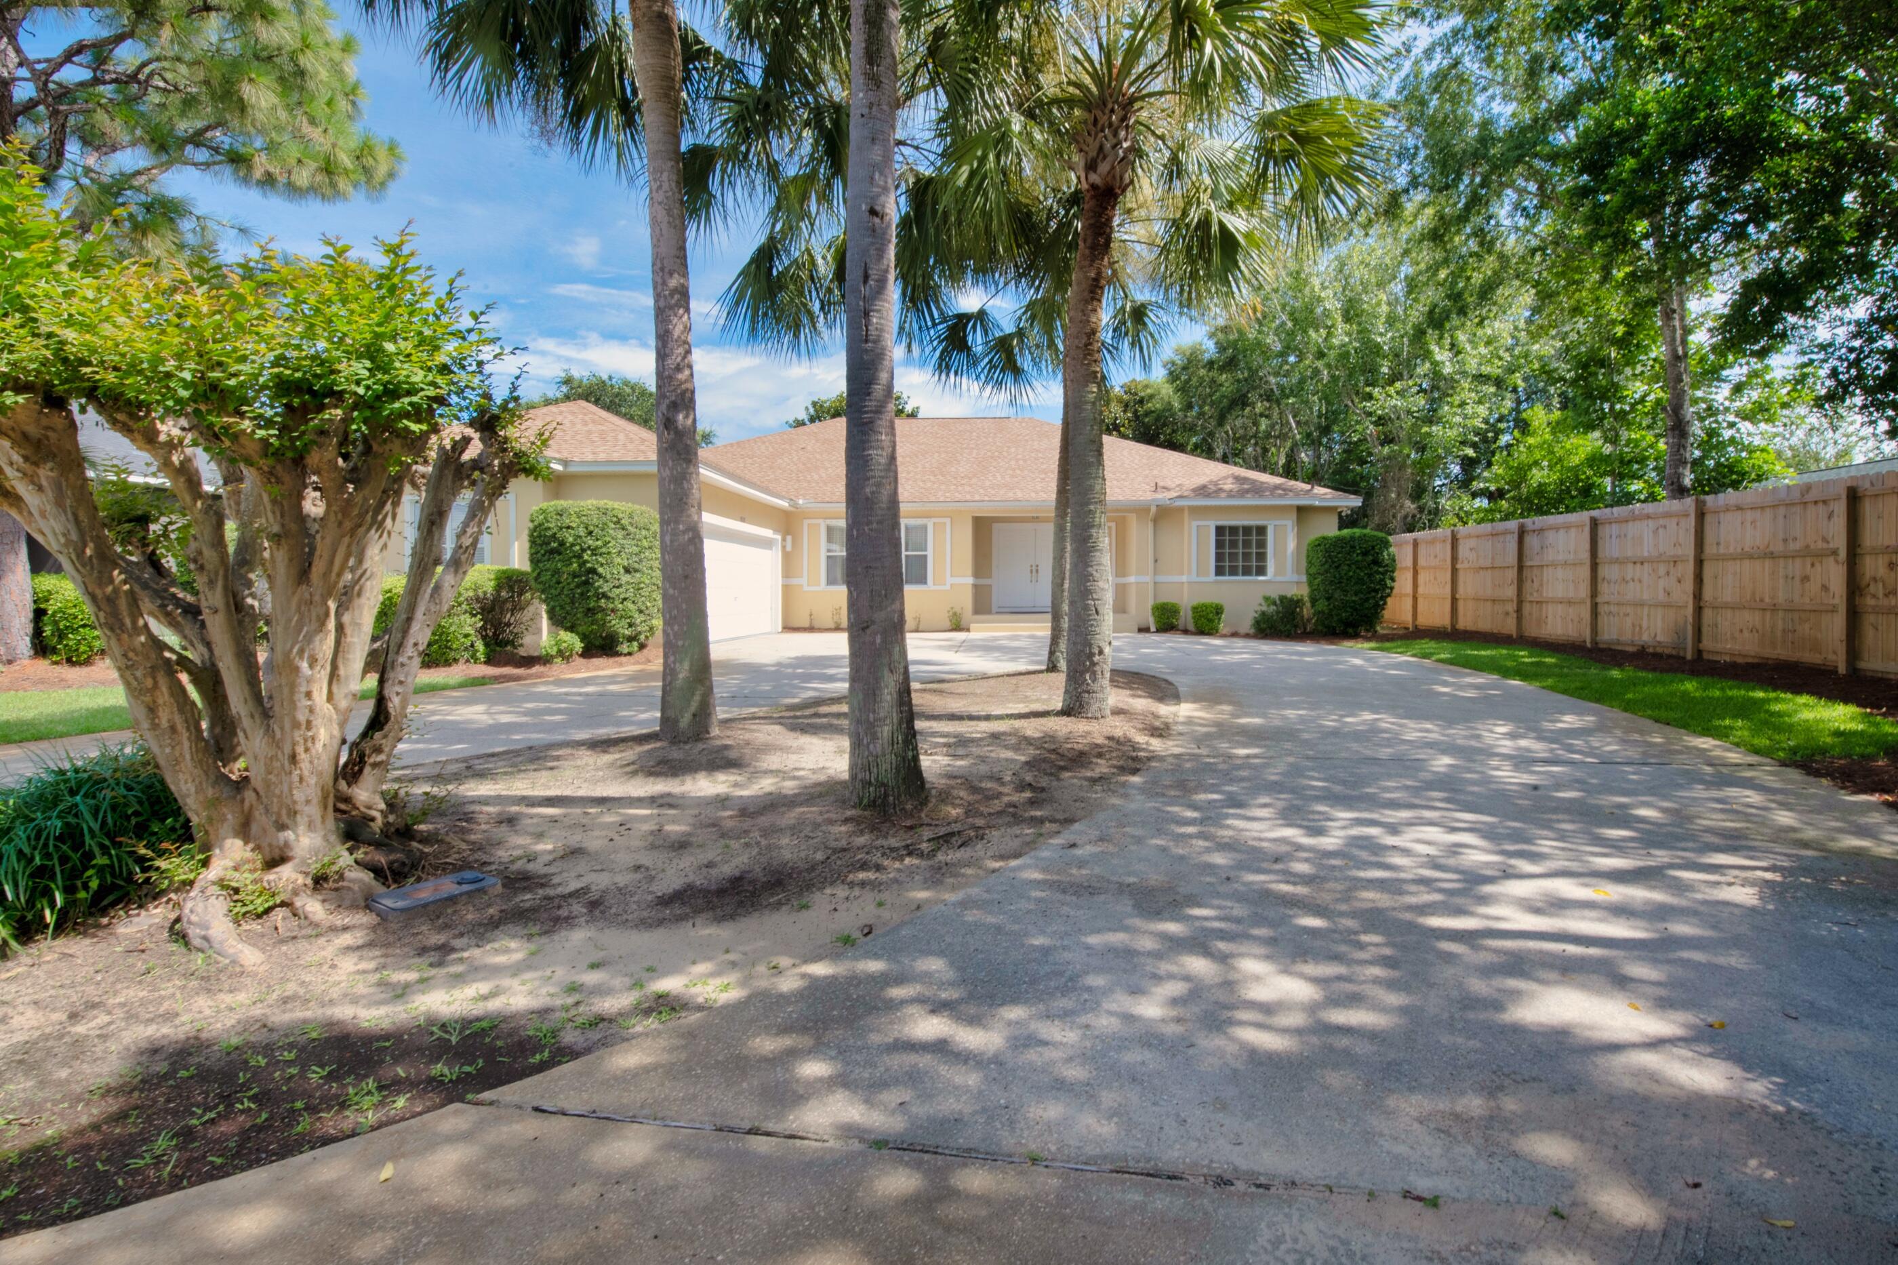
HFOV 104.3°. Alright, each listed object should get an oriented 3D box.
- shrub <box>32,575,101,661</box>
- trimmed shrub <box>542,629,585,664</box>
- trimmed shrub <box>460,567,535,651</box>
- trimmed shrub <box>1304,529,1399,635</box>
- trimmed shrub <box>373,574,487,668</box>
[{"bbox_3d":[-12.707,-0.213,10.600,0.920,1.270,0.880,0,3,6],"label":"shrub"},{"bbox_3d":[-5.324,0.194,10.150,0.520,0.470,0.500,0,3,6],"label":"trimmed shrub"},{"bbox_3d":[-6.895,-0.338,11.050,1.050,1.330,0.950,0,3,6],"label":"trimmed shrub"},{"bbox_3d":[8.293,-1.039,15.200,1.600,2.160,1.450,0,3,6],"label":"trimmed shrub"},{"bbox_3d":[-7.049,-0.180,9.950,1.300,1.250,1.050,0,3,6],"label":"trimmed shrub"}]

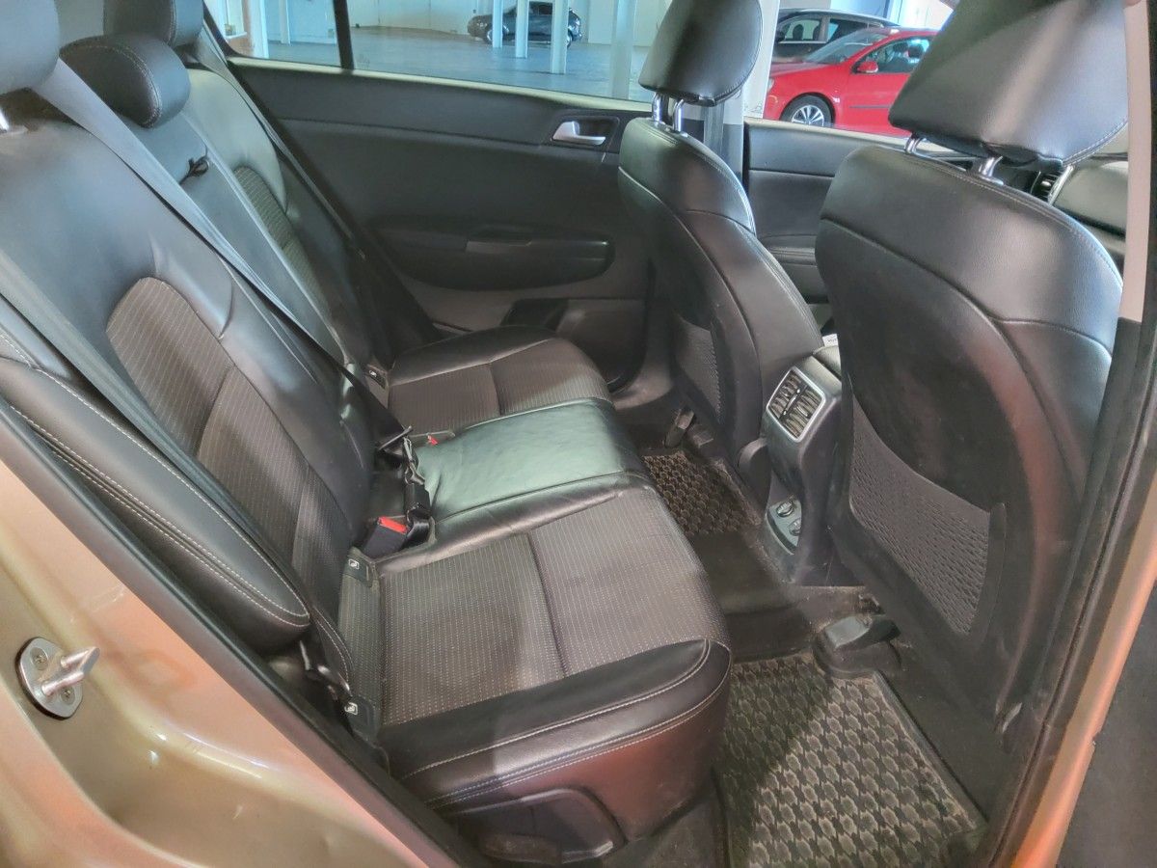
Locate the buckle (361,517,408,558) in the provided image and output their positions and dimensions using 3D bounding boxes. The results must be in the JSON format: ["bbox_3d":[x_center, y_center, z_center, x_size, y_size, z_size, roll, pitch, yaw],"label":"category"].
[{"bbox_3d":[-0.274,0.155,1.206,0.046,0.070,0.024,24,18,-16],"label":"buckle"}]

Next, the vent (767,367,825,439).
[{"bbox_3d":[0.367,-0.048,1.438,0.030,0.083,0.133,21,19,-19],"label":"vent"}]

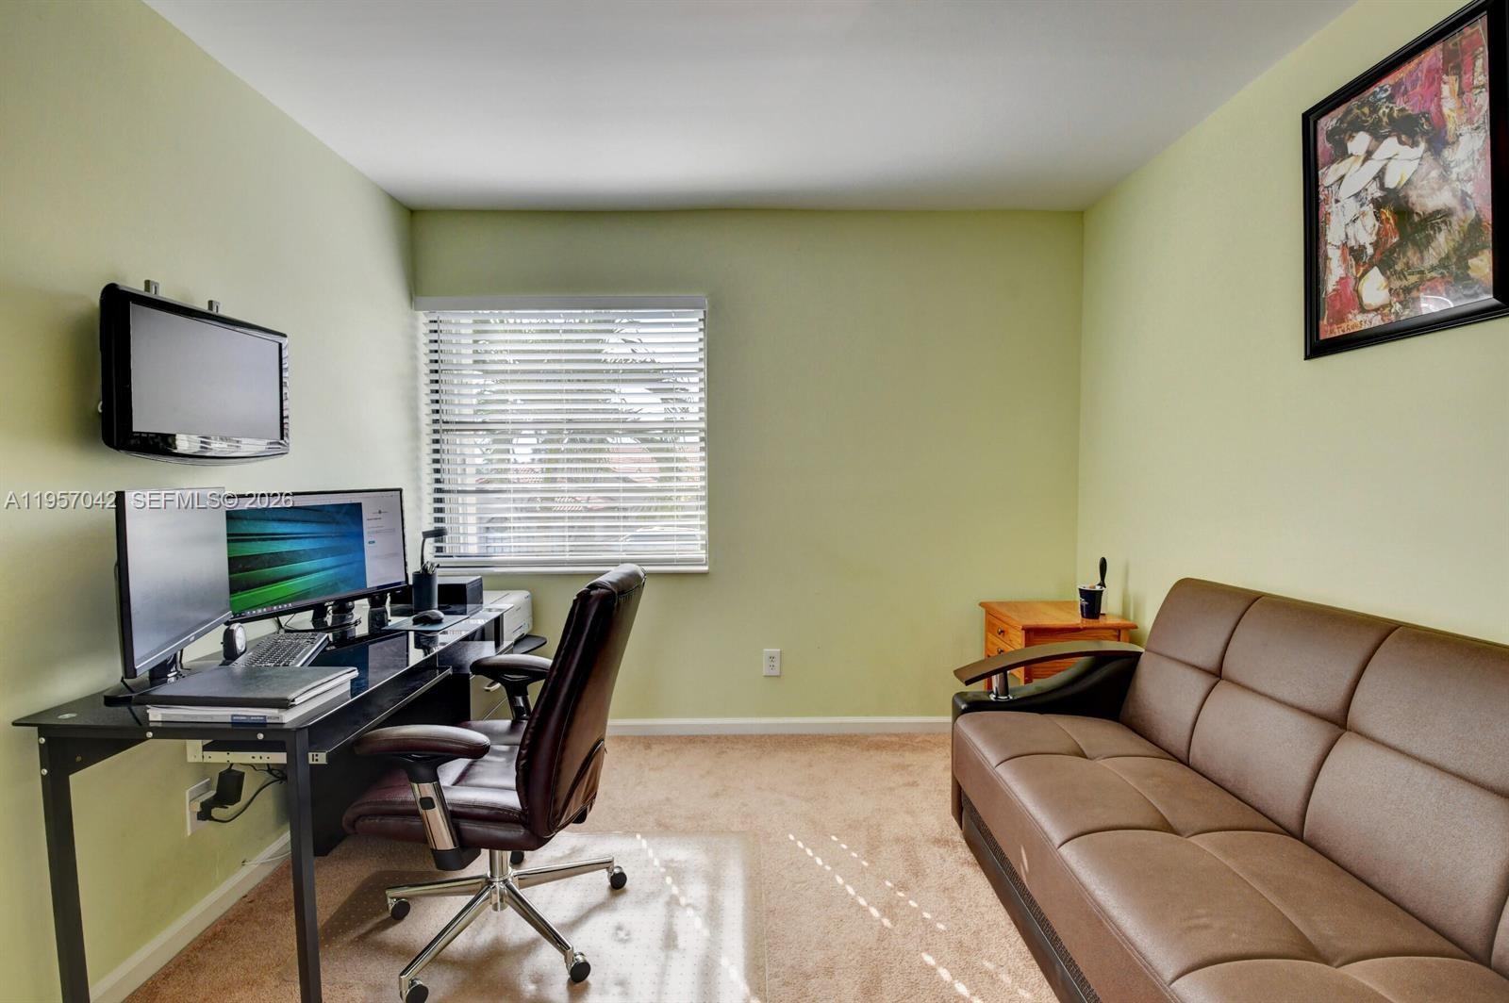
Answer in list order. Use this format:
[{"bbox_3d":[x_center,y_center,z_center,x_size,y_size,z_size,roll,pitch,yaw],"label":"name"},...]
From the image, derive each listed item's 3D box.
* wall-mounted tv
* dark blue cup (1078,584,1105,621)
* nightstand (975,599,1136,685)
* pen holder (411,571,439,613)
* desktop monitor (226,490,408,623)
[{"bbox_3d":[-1.473,-0.306,1.683,0.063,0.385,0.545,0,3,-1],"label":"wall-mounted tv"},{"bbox_3d":[1.405,0.426,2.638,0.095,0.125,0.095,0,3,0],"label":"dark blue cup"},{"bbox_3d":[1.285,0.799,2.718,0.453,0.627,0.471,0,3,-1],"label":"nightstand"},{"bbox_3d":[-1.199,0.329,2.289,0.083,0.130,0.083,0,3,-1],"label":"pen holder"},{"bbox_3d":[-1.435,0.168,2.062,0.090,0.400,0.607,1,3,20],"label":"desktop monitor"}]

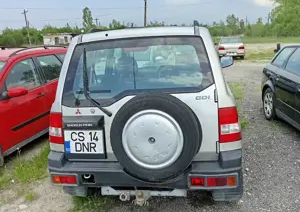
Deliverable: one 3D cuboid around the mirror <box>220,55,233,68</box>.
[{"bbox_3d":[1.085,-0.633,4.600,0.200,0.180,0.120,-2,12,8],"label":"mirror"}]

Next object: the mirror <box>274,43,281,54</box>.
[{"bbox_3d":[2.562,-1.155,6.500,0.150,0.210,0.120,-3,12,0],"label":"mirror"}]

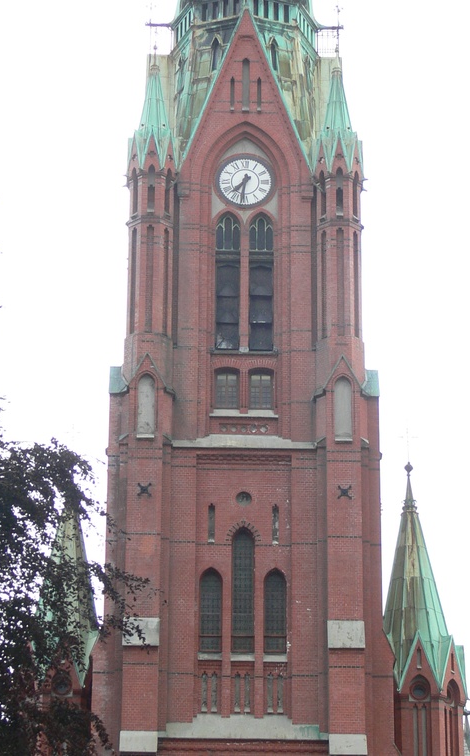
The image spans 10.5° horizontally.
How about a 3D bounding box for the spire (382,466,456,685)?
[{"bbox_3d":[5.442,6.091,78.639,2.900,7.700,2.900,1,-23,-1],"label":"spire"}]

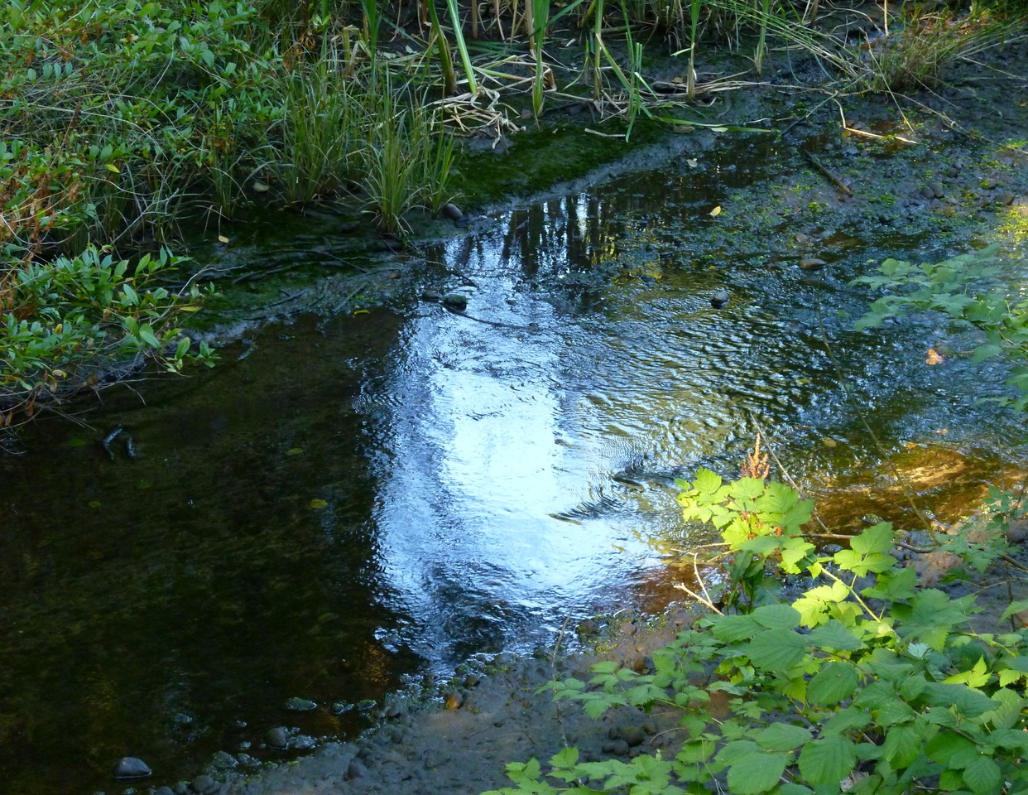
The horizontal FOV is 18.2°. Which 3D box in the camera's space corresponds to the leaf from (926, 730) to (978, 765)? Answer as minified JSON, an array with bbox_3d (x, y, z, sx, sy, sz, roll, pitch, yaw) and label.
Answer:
[{"bbox_3d":[0.611,0.489,4.482,0.071,0.018,0.058,-10,46,3],"label":"leaf"}]

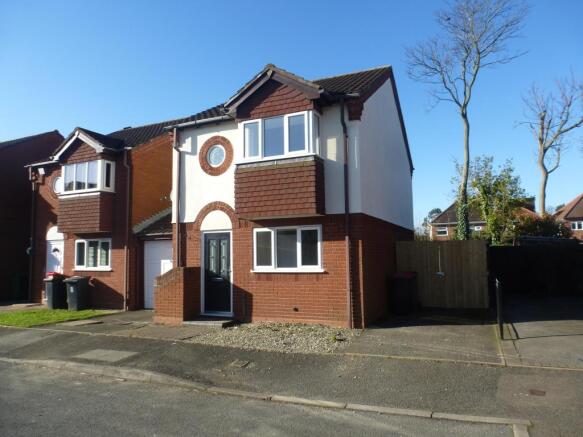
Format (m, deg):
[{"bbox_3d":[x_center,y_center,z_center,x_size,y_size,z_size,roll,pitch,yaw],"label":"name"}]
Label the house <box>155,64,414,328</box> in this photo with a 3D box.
[{"bbox_3d":[0.680,-0.958,13.212,5.400,7.450,9.100,-3,-5,24],"label":"house"}]

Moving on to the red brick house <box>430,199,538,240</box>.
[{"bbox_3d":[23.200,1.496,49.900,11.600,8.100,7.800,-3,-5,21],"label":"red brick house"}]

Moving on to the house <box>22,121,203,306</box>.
[{"bbox_3d":[-5.686,-0.475,17.222,5.300,7.450,9.100,-3,-5,24],"label":"house"}]

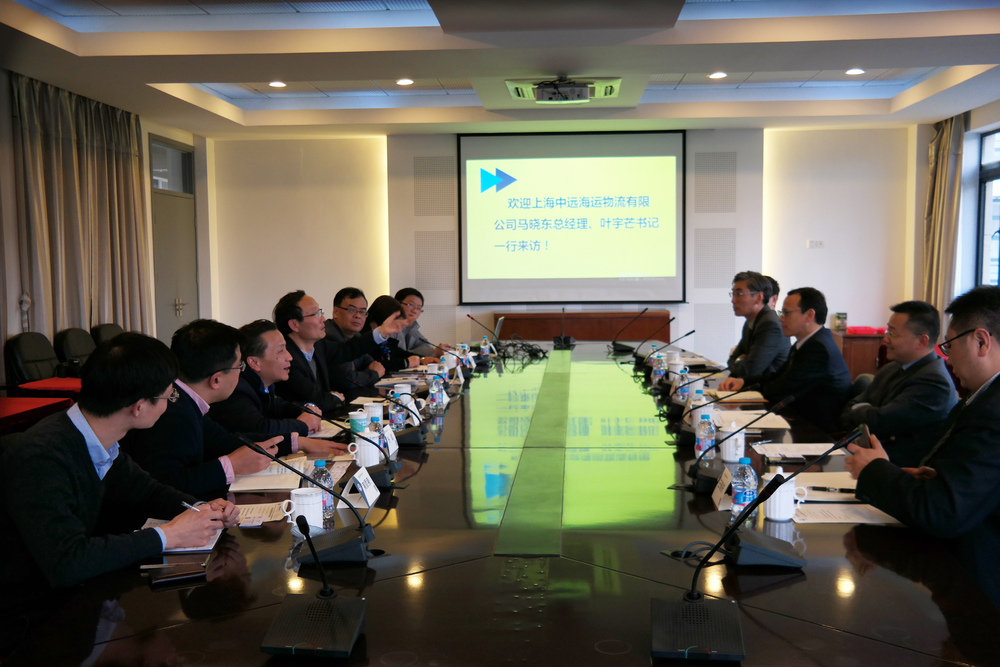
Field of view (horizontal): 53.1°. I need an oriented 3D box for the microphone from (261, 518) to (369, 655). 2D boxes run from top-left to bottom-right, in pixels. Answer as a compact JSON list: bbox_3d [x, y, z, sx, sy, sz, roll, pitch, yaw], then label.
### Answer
[{"bbox_3d":[-0.326,0.407,1.681,0.150,0.281,0.307,0,4,6],"label":"microphone"}]

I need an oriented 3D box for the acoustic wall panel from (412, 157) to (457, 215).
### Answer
[{"bbox_3d":[-0.710,-1.588,10.827,0.437,0.636,0.030,0,4,4],"label":"acoustic wall panel"}]

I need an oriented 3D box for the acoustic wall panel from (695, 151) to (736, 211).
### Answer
[{"bbox_3d":[2.290,-1.595,10.599,0.437,0.636,0.030,0,4,4],"label":"acoustic wall panel"}]

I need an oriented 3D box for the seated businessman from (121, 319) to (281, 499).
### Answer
[{"bbox_3d":[-0.975,0.598,2.950,0.740,1.270,0.580,-1,4,-8],"label":"seated businessman"}]

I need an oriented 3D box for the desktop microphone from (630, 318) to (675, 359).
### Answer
[{"bbox_3d":[0.997,0.050,6.471,0.280,0.307,0.150,-1,4,-5],"label":"desktop microphone"}]

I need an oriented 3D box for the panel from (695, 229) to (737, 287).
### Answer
[{"bbox_3d":[2.296,-0.797,10.654,0.437,0.636,0.030,0,4,4],"label":"panel"}]

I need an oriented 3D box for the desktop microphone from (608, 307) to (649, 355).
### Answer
[{"bbox_3d":[0.999,-0.031,7.800,0.290,0.330,0.150,0,4,4],"label":"desktop microphone"}]

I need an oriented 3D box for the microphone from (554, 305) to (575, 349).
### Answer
[{"bbox_3d":[0.548,-0.051,8.350,0.150,0.305,0.310,0,4,4],"label":"microphone"}]

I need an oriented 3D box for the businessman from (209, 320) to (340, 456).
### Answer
[{"bbox_3d":[-1.030,0.563,3.850,0.730,1.220,0.580,0,4,4],"label":"businessman"}]

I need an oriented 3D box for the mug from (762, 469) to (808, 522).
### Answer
[{"bbox_3d":[0.737,0.410,2.579,0.115,0.132,0.087,0,4,4],"label":"mug"}]

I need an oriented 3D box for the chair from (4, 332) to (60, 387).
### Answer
[{"bbox_3d":[-2.724,0.517,6.200,0.620,1.030,0.560,0,4,9],"label":"chair"}]

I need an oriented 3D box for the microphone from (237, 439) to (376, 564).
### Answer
[{"bbox_3d":[-0.428,0.368,2.253,0.304,0.281,0.150,-1,4,-5],"label":"microphone"}]

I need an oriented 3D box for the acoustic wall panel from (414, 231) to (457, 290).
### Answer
[{"bbox_3d":[-0.704,-0.790,10.882,0.437,0.636,0.030,0,4,4],"label":"acoustic wall panel"}]

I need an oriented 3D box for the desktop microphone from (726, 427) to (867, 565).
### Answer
[{"bbox_3d":[0.675,0.359,2.290,0.315,0.300,0.155,0,4,4],"label":"desktop microphone"}]

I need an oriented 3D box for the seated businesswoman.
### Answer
[{"bbox_3d":[-0.747,0.360,6.516,0.660,1.210,0.470,1,4,19],"label":"seated businesswoman"}]

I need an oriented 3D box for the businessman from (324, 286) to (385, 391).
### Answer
[{"bbox_3d":[-0.918,0.412,5.400,0.700,1.310,0.560,0,4,14],"label":"businessman"}]

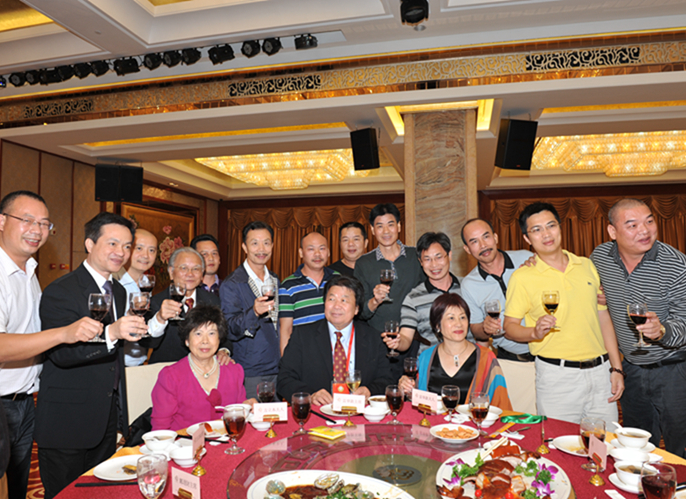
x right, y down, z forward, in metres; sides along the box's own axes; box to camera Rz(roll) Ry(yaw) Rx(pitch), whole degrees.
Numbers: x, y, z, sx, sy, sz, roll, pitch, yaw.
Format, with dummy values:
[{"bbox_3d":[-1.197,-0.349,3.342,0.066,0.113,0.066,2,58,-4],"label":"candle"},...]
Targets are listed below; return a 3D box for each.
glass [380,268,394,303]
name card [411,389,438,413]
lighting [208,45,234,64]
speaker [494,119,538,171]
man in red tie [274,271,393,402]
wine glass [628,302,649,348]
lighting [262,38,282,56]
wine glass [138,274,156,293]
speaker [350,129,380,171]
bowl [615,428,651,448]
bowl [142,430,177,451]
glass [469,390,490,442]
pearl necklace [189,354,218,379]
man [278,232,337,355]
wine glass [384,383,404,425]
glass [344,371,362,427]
[{"bbox_3d":[0.229,0.185,2.570,0.068,0.153,0.068,0,-3,0],"label":"glass"},{"bbox_3d":[0.325,0.600,1.985,0.120,0.068,0.008,-3,-4,42],"label":"name card"},{"bbox_3d":[-1.422,-2.283,5.850,0.270,0.200,0.200,-11,-3,-12],"label":"lighting"},{"bbox_3d":[2.255,-1.370,6.530,0.360,0.610,0.350,2,17,-6],"label":"speaker"},{"bbox_3d":[-0.035,0.799,2.346,0.600,1.340,0.750,0,-3,-5],"label":"man in red tie"},{"bbox_3d":[1.109,0.284,1.870,0.068,0.160,0.068,-5,-1,0],"label":"wine glass"},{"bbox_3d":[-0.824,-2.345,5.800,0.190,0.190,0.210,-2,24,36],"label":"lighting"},{"bbox_3d":[-0.872,0.191,2.230,0.072,0.152,0.072,0,-3,0],"label":"wine glass"},{"bbox_3d":[0.274,-1.195,6.000,0.265,0.465,0.240,-1,11,28],"label":"speaker"},{"bbox_3d":[1.012,0.659,1.740,0.114,0.051,0.114,0,-3,0],"label":"bowl"},{"bbox_3d":[-0.630,0.658,1.720,0.114,0.051,0.114,0,-3,0],"label":"bowl"},{"bbox_3d":[0.514,0.616,1.879,0.076,0.146,0.076,0,-3,0],"label":"glass"},{"bbox_3d":[-0.638,0.532,2.290,0.138,0.115,0.125,1,-3,-24],"label":"pearl necklace"},{"bbox_3d":[-0.163,0.718,3.031,0.500,1.630,0.320,0,-3,-6],"label":"man"},{"bbox_3d":[0.222,0.656,2.130,0.077,0.162,0.077,0,-3,0],"label":"wine glass"},{"bbox_3d":[0.051,0.661,2.352,0.070,0.173,0.070,0,-3,0],"label":"glass"}]

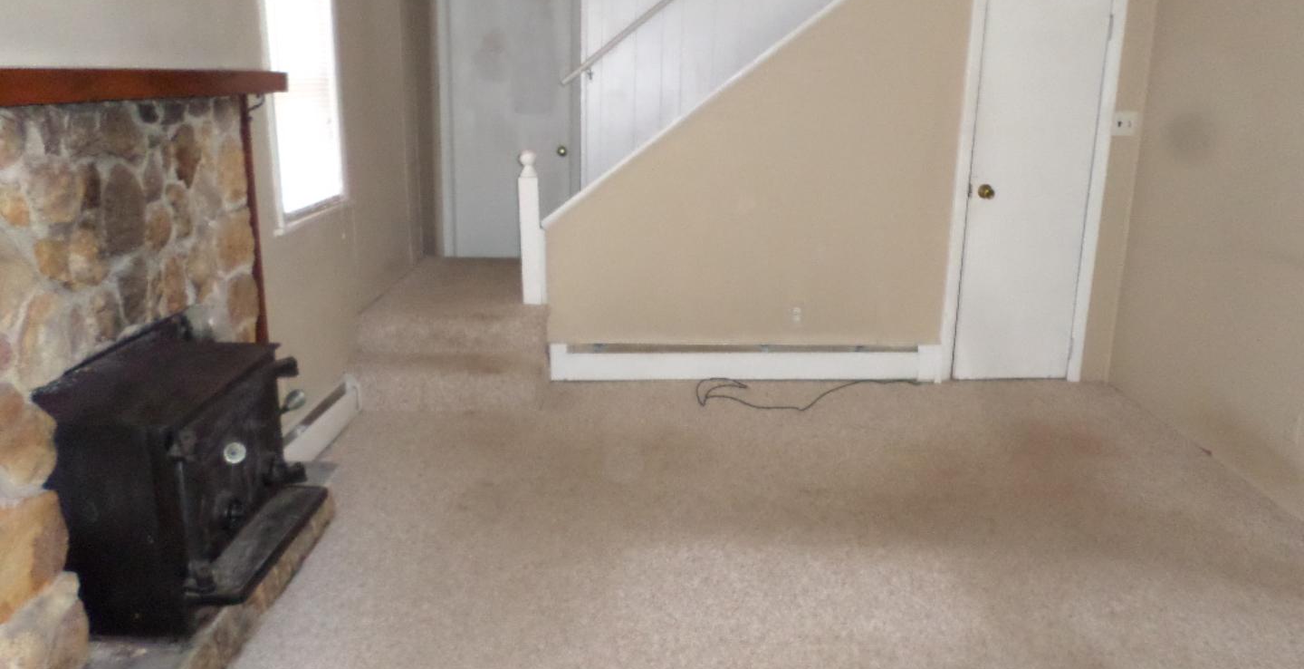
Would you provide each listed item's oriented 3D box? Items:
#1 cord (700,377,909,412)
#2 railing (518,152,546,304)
[{"bbox_3d":[0.820,0.303,4.767,1.180,0.015,0.449,0,15,-2],"label":"cord"},{"bbox_3d":[-0.610,-0.545,4.824,0.100,0.780,0.095,0,15,-2],"label":"railing"}]

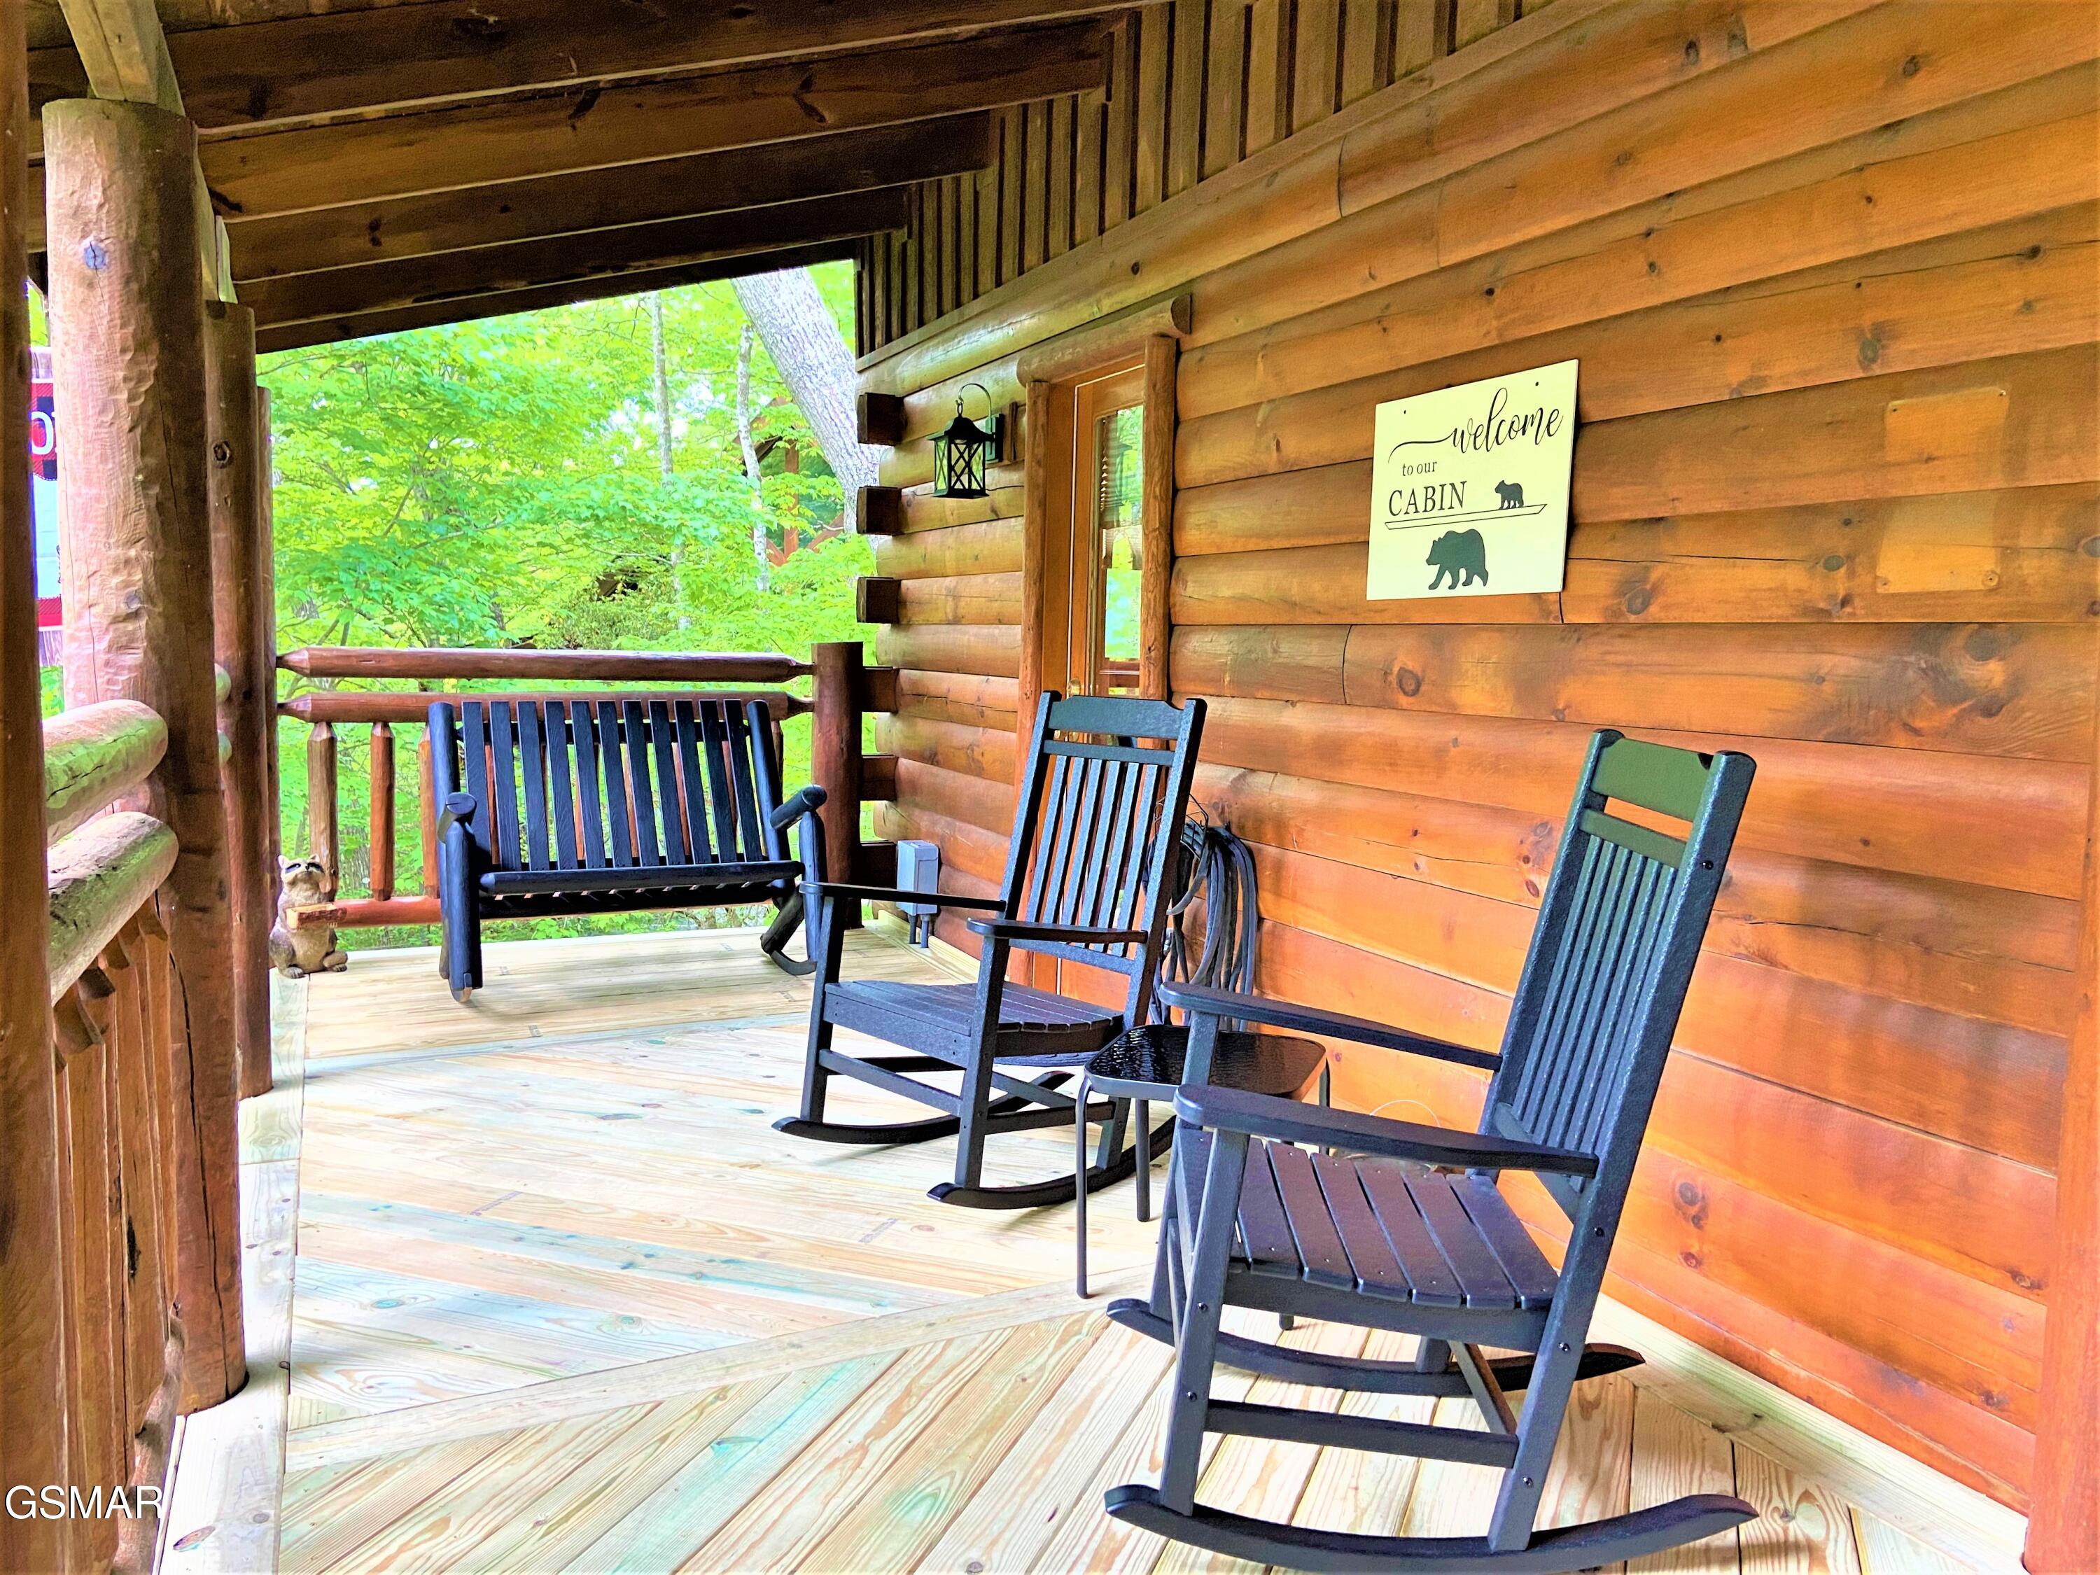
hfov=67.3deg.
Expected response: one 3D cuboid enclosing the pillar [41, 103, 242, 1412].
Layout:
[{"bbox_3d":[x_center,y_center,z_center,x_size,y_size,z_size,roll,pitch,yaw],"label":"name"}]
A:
[{"bbox_3d":[-1.390,-0.017,2.431,0.204,1.950,0.204,-1,6,-24],"label":"pillar"}]

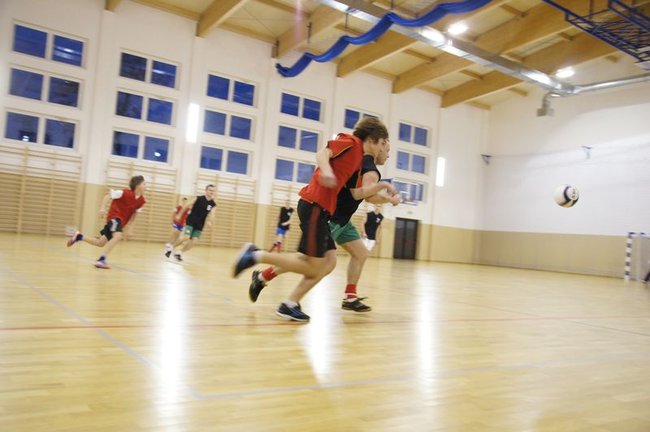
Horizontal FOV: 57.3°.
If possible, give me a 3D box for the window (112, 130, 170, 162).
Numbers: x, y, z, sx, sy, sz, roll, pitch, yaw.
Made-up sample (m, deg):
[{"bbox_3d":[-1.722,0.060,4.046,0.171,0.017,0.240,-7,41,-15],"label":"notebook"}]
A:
[{"bbox_3d":[-7.128,-2.681,23.140,2.250,0.970,0.140,6,-3,-36],"label":"window"}]

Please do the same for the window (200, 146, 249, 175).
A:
[{"bbox_3d":[-4.305,-2.400,25.698,2.296,0.965,0.150,6,-3,-36],"label":"window"}]

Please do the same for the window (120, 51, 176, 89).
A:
[{"bbox_3d":[-6.996,-5.786,23.644,2.296,0.965,0.150,6,-3,-36],"label":"window"}]

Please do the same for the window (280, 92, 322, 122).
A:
[{"bbox_3d":[-1.075,-5.022,27.489,2.250,0.970,0.140,6,-3,-36],"label":"window"}]

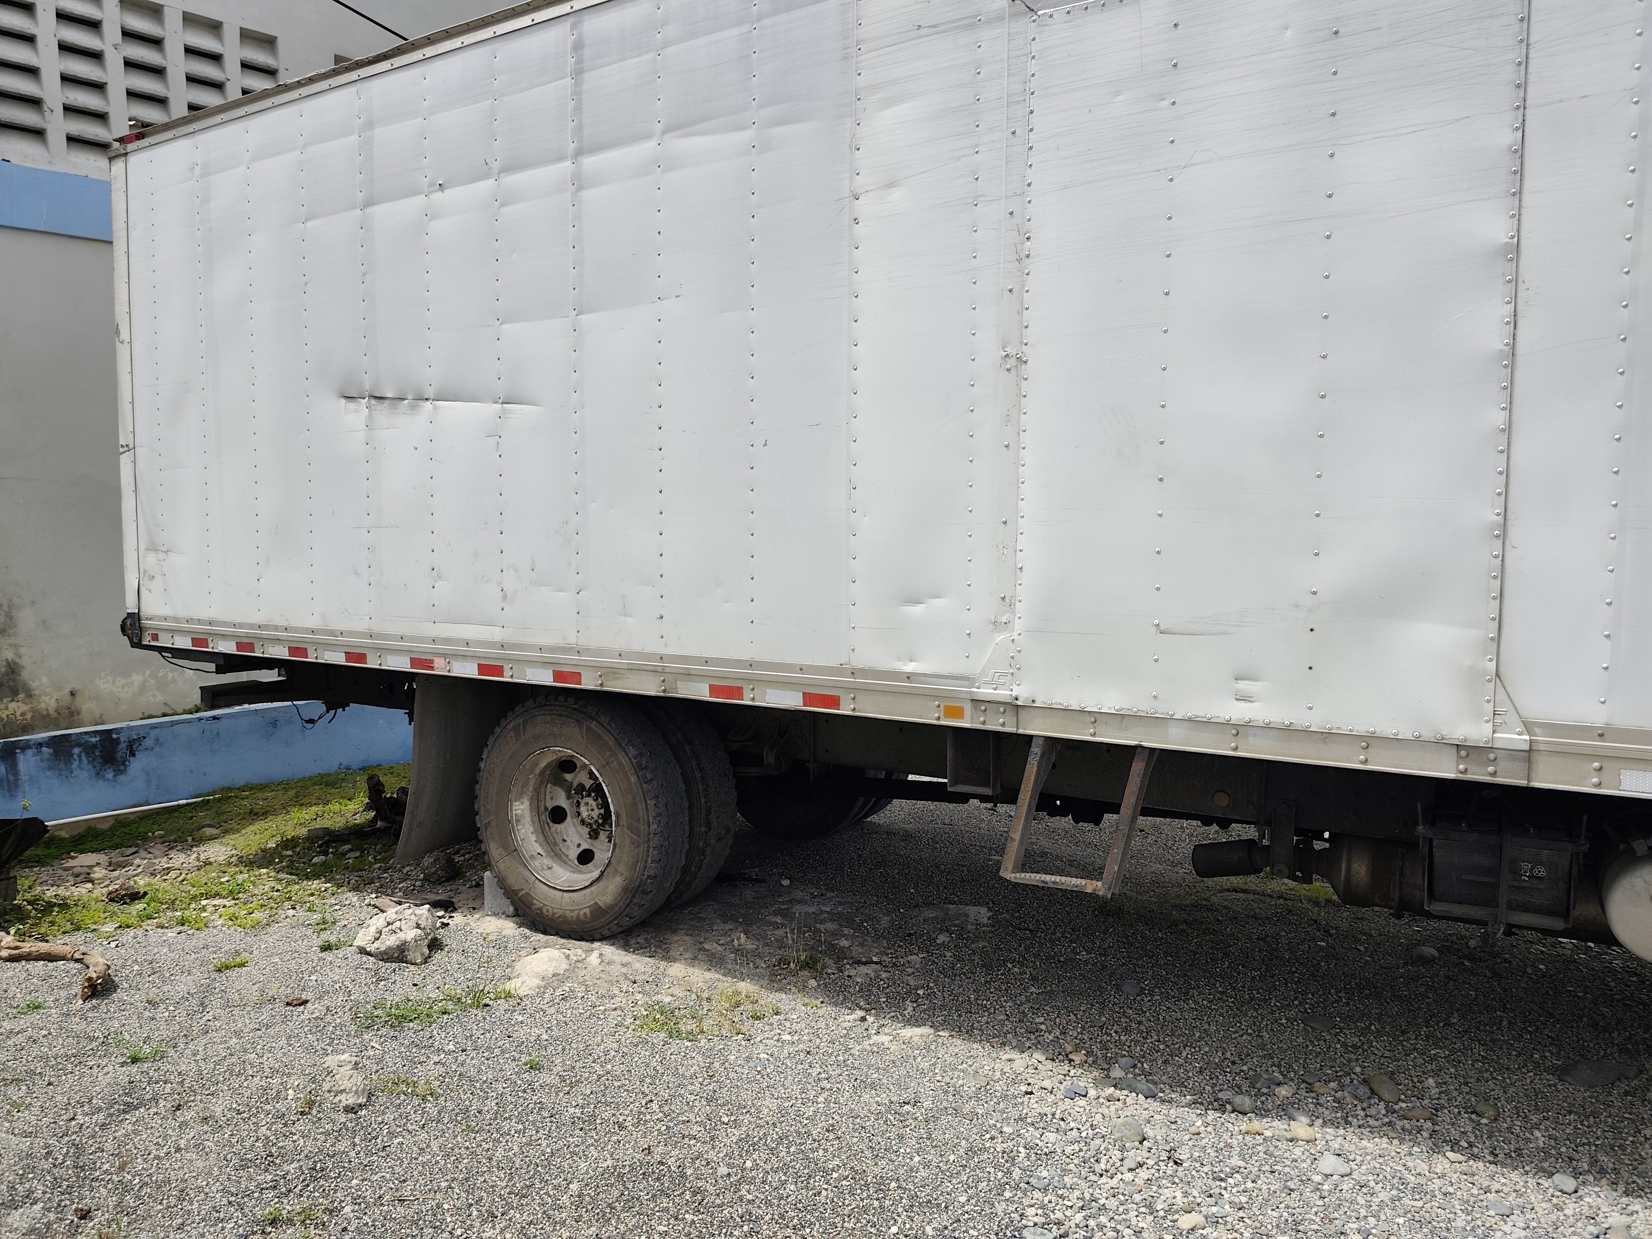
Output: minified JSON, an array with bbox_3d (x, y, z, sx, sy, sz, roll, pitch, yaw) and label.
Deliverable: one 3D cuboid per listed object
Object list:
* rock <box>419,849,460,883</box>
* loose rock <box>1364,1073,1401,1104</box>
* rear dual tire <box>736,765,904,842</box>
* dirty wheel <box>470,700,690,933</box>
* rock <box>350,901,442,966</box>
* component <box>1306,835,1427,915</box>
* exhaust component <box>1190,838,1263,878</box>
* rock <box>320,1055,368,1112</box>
[{"bbox_3d":[-1.776,1.136,5.044,0.190,0.140,0.170,-1,4,-20],"label":"rock"},{"bbox_3d":[1.633,1.377,3.222,0.085,0.045,0.115,0,4,-7],"label":"loose rock"},{"bbox_3d":[-0.065,0.731,6.274,0.985,0.970,0.614,3,4,30],"label":"rear dual tire"},{"bbox_3d":[-1.037,0.820,4.605,0.985,0.970,0.275,3,4,30],"label":"dirty wheel"},{"bbox_3d":[-1.667,1.211,4.265,0.310,0.180,0.250,-2,5,-32],"label":"rock"},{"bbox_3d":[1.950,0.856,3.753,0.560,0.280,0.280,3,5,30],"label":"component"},{"bbox_3d":[1.473,0.880,4.036,0.225,0.128,0.128,-11,-2,31],"label":"exhaust component"},{"bbox_3d":[-1.389,1.335,3.168,0.145,0.090,0.180,-2,4,-24],"label":"rock"}]

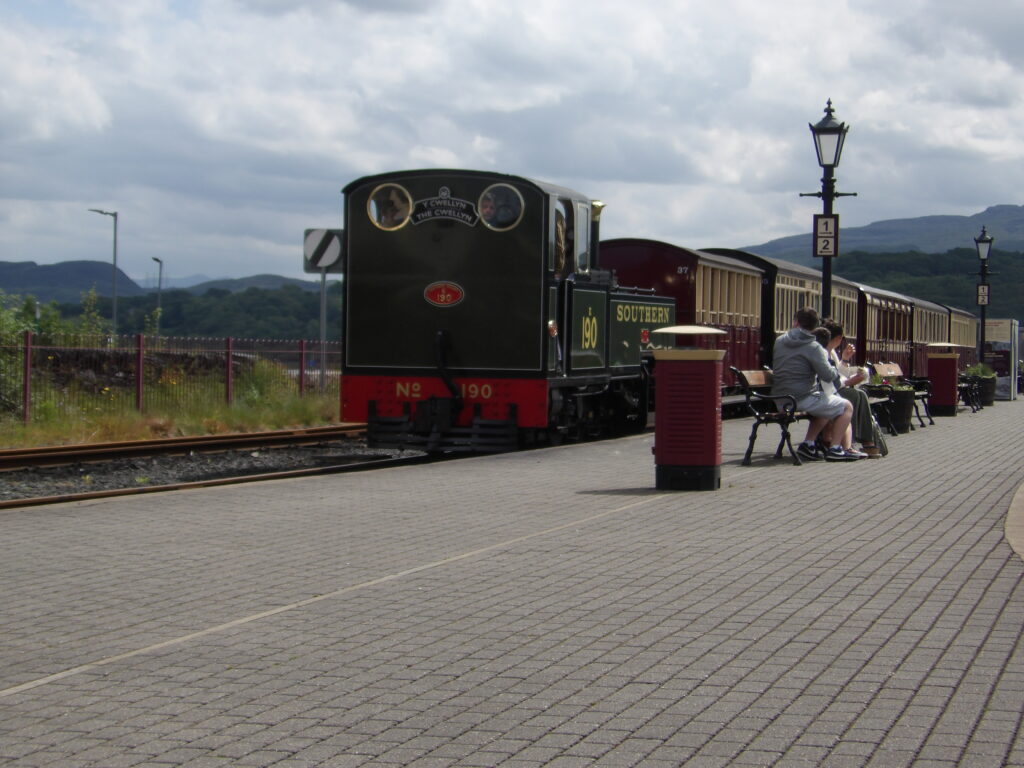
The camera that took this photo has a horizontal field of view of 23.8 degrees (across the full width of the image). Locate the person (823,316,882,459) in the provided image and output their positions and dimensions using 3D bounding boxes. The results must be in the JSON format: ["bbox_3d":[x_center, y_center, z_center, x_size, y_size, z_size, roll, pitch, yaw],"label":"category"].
[{"bbox_3d":[3.020,0.040,21.850,0.680,1.250,0.480,1,1,-6],"label":"person"}]

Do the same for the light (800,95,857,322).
[{"bbox_3d":[3.083,-1.077,23.700,0.560,3.440,0.400,1,1,15],"label":"light"}]

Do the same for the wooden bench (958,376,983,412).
[{"bbox_3d":[7.400,0.040,39.500,0.610,0.820,2.200,1,1,15],"label":"wooden bench"}]

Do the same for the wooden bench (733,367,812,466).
[{"bbox_3d":[2.440,0.250,21.300,0.610,0.830,2.300,1,1,15],"label":"wooden bench"}]

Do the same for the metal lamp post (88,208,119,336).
[{"bbox_3d":[-14.860,-3.320,88.000,1.050,6.000,0.300,1,1,-7],"label":"metal lamp post"}]

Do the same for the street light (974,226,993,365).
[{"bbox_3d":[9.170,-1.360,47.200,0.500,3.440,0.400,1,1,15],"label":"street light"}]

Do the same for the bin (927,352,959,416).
[{"bbox_3d":[6.556,-0.050,36.900,0.480,1.070,0.470,1,1,12],"label":"bin"}]

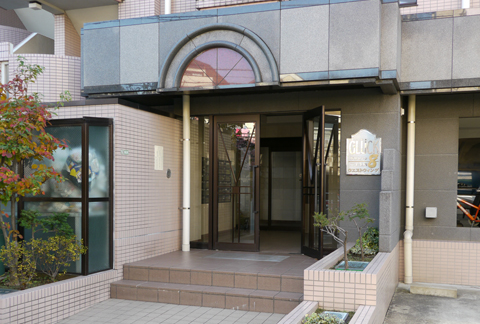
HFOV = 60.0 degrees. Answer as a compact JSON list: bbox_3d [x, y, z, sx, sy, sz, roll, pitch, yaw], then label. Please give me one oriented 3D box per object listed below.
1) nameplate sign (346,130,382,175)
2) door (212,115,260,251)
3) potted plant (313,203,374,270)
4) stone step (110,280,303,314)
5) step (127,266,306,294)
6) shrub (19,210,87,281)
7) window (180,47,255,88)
[{"bbox_3d":[1.885,-0.150,6.310,0.510,0.690,0.050,0,-2,16],"label":"nameplate sign"},{"bbox_3d":[-0.058,0.352,6.890,0.800,2.230,0.060,0,-2,16],"label":"door"},{"bbox_3d":[1.157,0.825,4.660,0.670,0.700,0.550,0,-2,16],"label":"potted plant"},{"bbox_3d":[-0.430,1.645,5.090,2.430,0.187,0.300,0,-2,16],"label":"stone step"},{"bbox_3d":[-0.350,1.475,5.390,2.370,0.187,0.280,0,-2,16],"label":"step"},{"bbox_3d":[-2.330,1.040,5.170,0.760,0.830,0.620,0,-2,16],"label":"shrub"},{"bbox_3d":[-0.335,-1.405,6.200,1.160,0.600,0.080,0,-2,16],"label":"window"}]

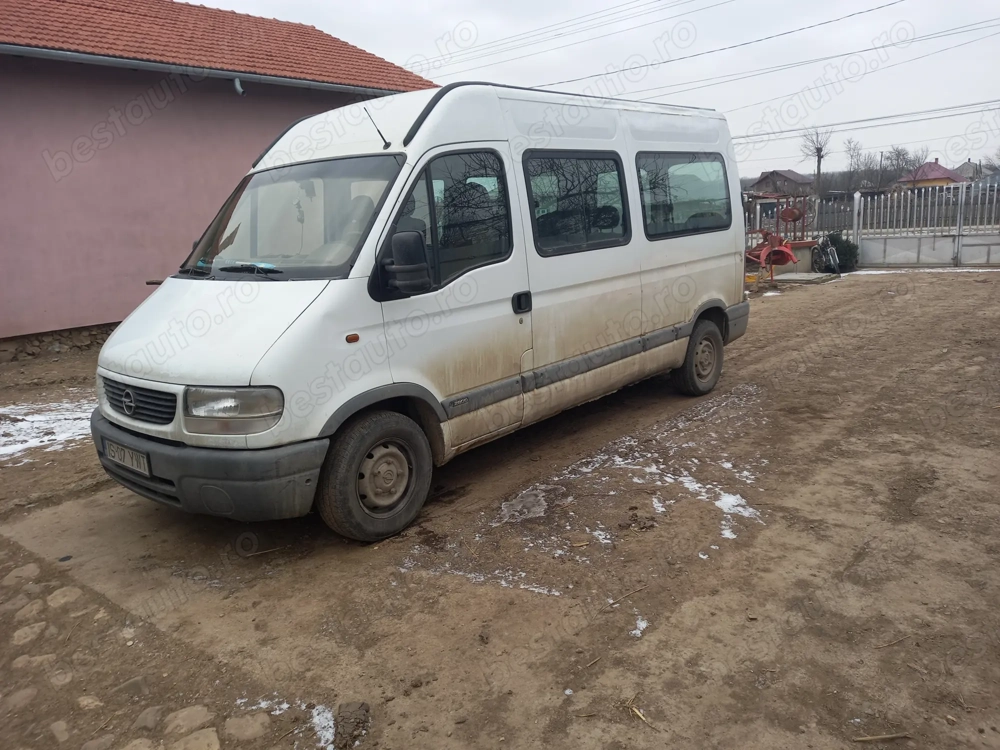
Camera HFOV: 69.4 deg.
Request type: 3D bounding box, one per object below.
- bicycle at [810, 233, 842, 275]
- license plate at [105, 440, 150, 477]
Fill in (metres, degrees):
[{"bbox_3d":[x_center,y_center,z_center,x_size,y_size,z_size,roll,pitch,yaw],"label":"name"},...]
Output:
[{"bbox_3d":[7.460,-2.792,16.500,0.580,1.020,1.650,-4,13,-4],"label":"bicycle"},{"bbox_3d":[-1.972,0.420,3.821,0.520,0.112,0.020,8,17,41],"label":"license plate"}]

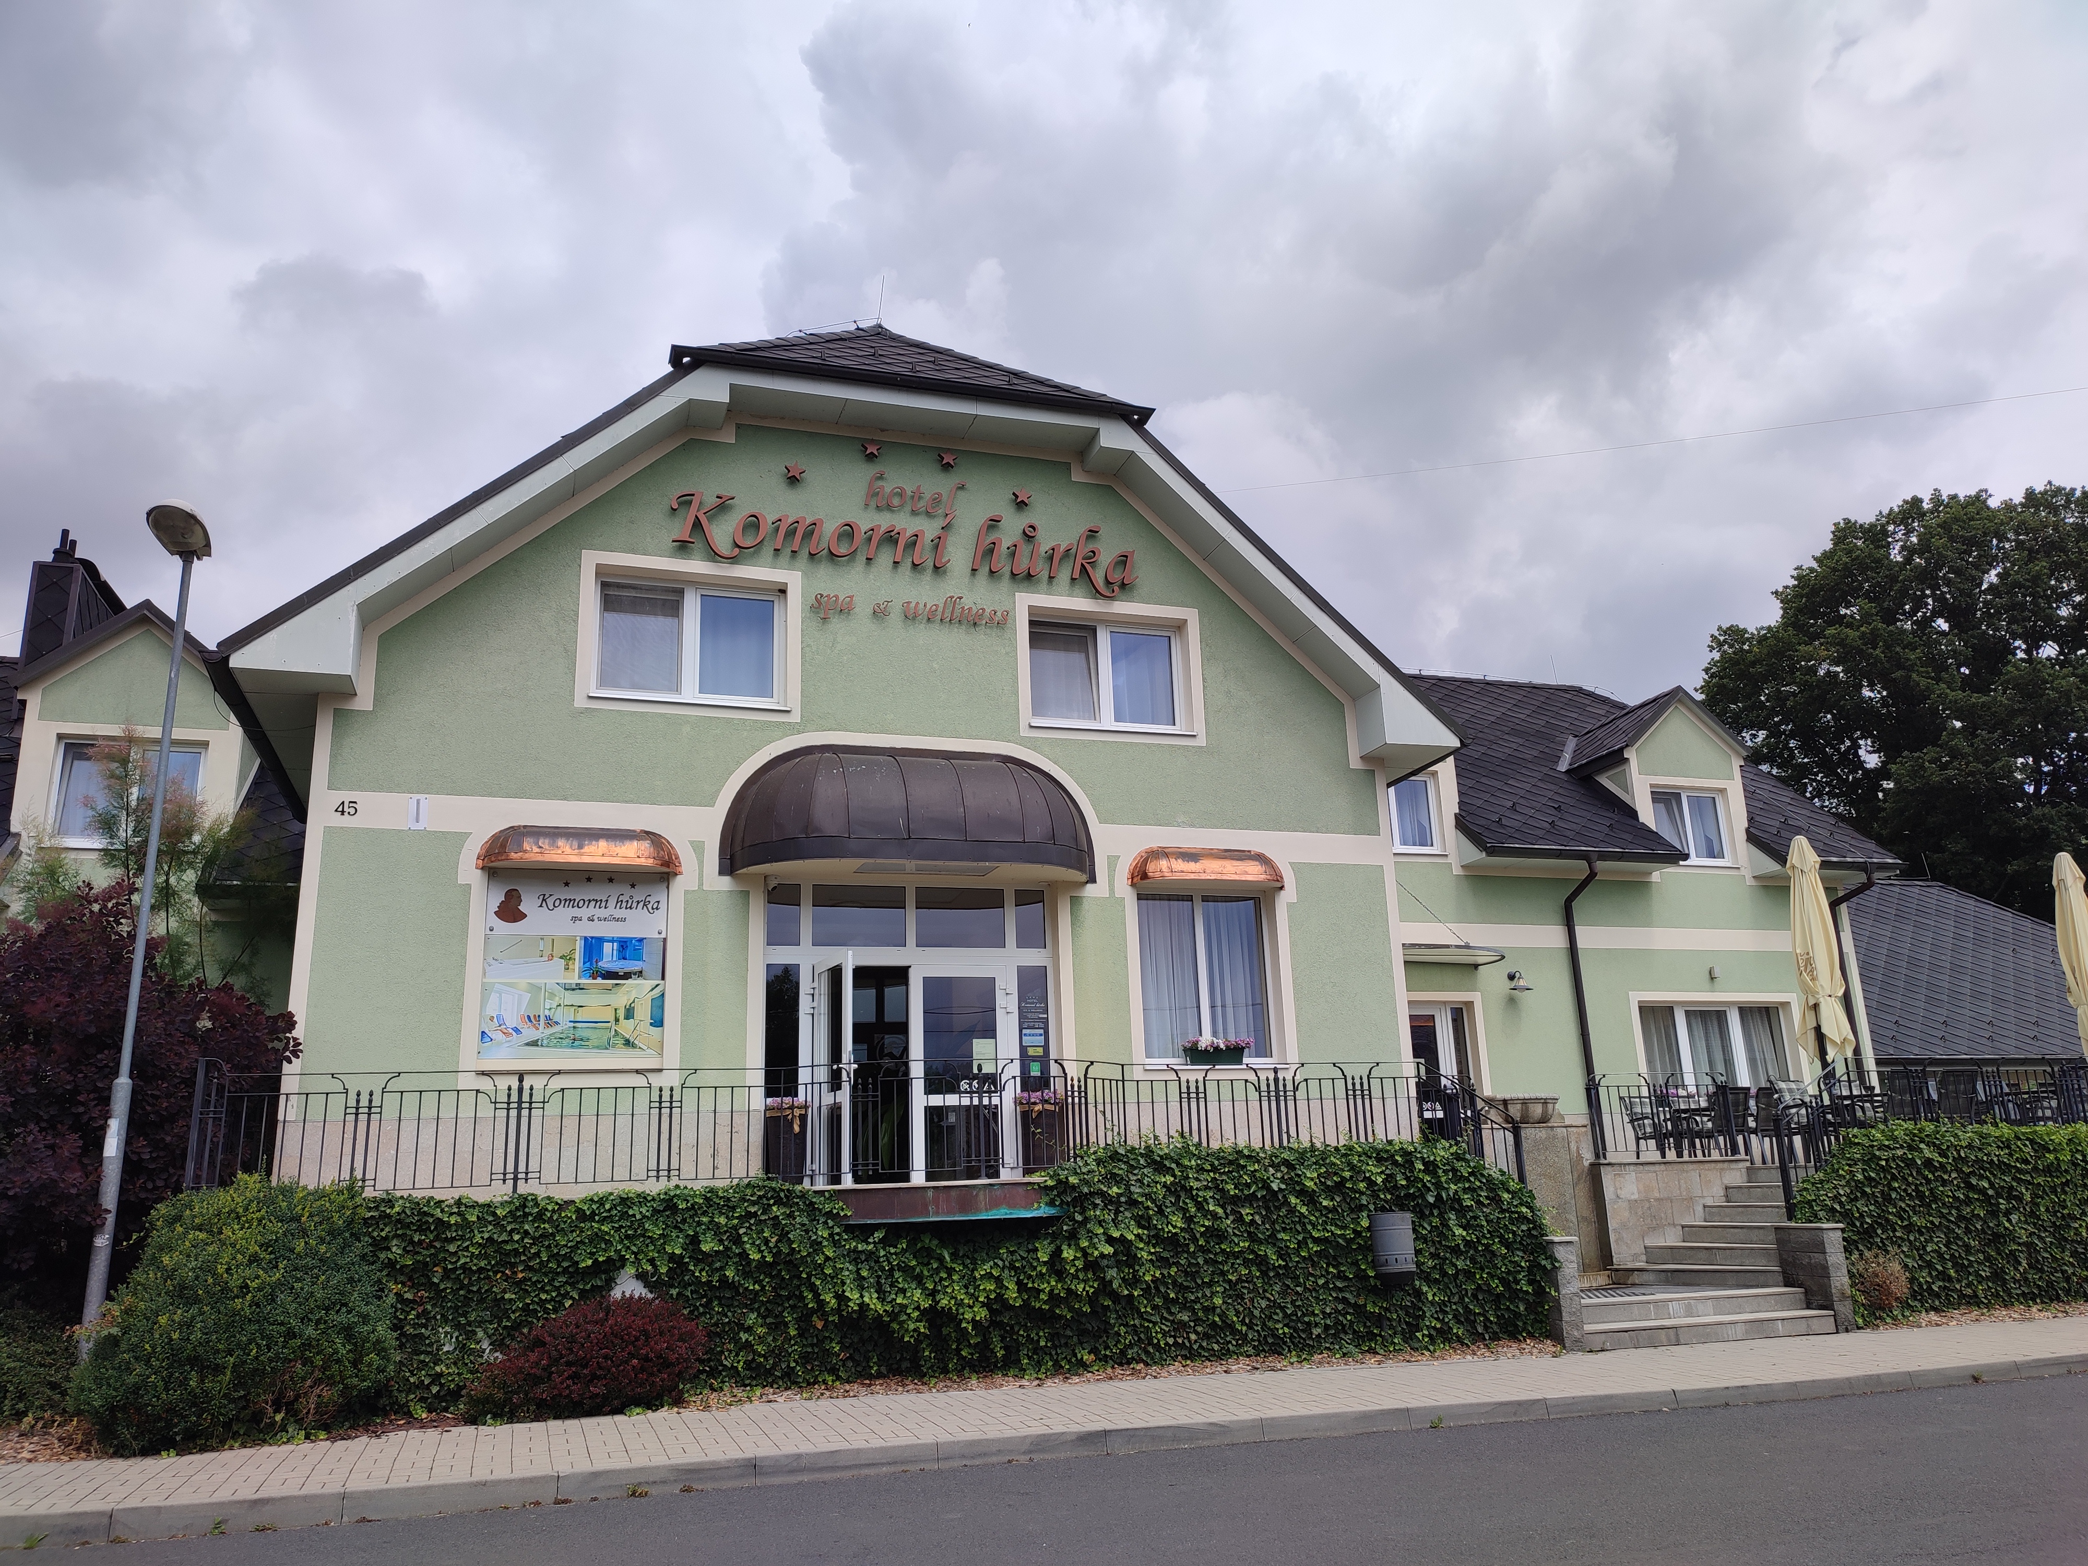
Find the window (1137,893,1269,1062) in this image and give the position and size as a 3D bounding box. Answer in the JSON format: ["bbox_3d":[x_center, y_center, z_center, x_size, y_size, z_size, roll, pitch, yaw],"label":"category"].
[{"bbox_3d":[1.690,2.060,16.021,1.600,1.820,0.100,3,-16,-18],"label":"window"}]

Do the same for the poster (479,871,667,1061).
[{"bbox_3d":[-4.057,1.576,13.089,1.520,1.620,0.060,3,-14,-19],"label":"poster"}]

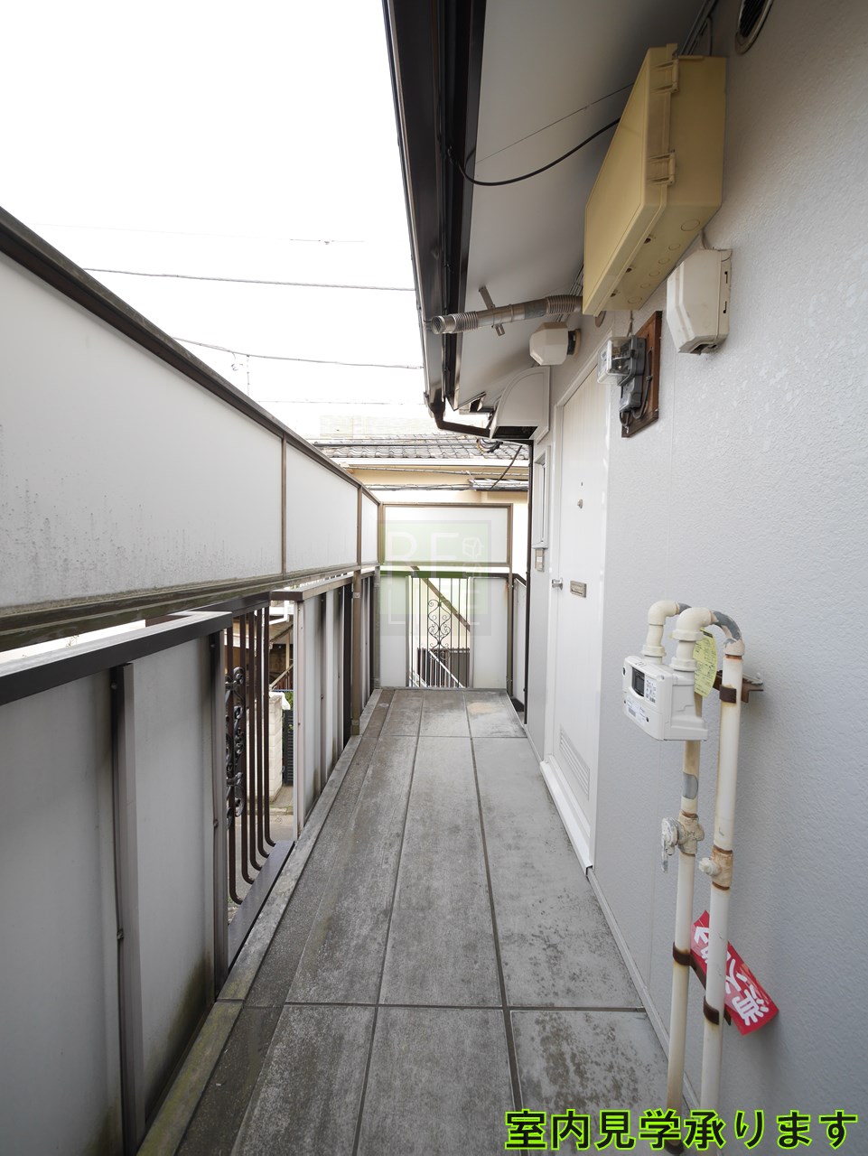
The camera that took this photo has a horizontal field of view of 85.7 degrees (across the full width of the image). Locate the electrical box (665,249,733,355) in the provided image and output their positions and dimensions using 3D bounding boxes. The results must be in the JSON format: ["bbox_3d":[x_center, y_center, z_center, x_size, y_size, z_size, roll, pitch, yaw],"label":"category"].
[{"bbox_3d":[0.544,-0.570,0.972,0.095,0.174,0.083,1,4,2],"label":"electrical box"}]

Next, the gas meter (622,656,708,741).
[{"bbox_3d":[0.421,0.205,0.855,0.080,0.130,0.178,1,4,2],"label":"gas meter"}]

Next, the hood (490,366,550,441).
[{"bbox_3d":[0.503,-1.010,2.758,0.299,0.342,0.346,1,4,2],"label":"hood"}]

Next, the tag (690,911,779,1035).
[{"bbox_3d":[0.532,0.721,0.874,0.080,0.008,0.220,-42,1,4],"label":"tag"}]

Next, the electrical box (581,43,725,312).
[{"bbox_3d":[0.520,-0.933,1.169,0.161,0.300,0.422,1,4,2],"label":"electrical box"}]

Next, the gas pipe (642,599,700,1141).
[{"bbox_3d":[0.465,0.614,0.949,0.124,1.145,0.047,1,3,2],"label":"gas pipe"}]

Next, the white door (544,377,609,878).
[{"bbox_3d":[0.629,0.115,2.117,0.074,1.958,0.877,1,4,2],"label":"white door"}]

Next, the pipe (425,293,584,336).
[{"bbox_3d":[0.284,-0.951,1.685,0.597,0.072,0.065,-6,3,1],"label":"pipe"}]

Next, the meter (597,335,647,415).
[{"bbox_3d":[0.530,-0.566,1.338,0.101,0.190,0.123,1,4,2],"label":"meter"}]

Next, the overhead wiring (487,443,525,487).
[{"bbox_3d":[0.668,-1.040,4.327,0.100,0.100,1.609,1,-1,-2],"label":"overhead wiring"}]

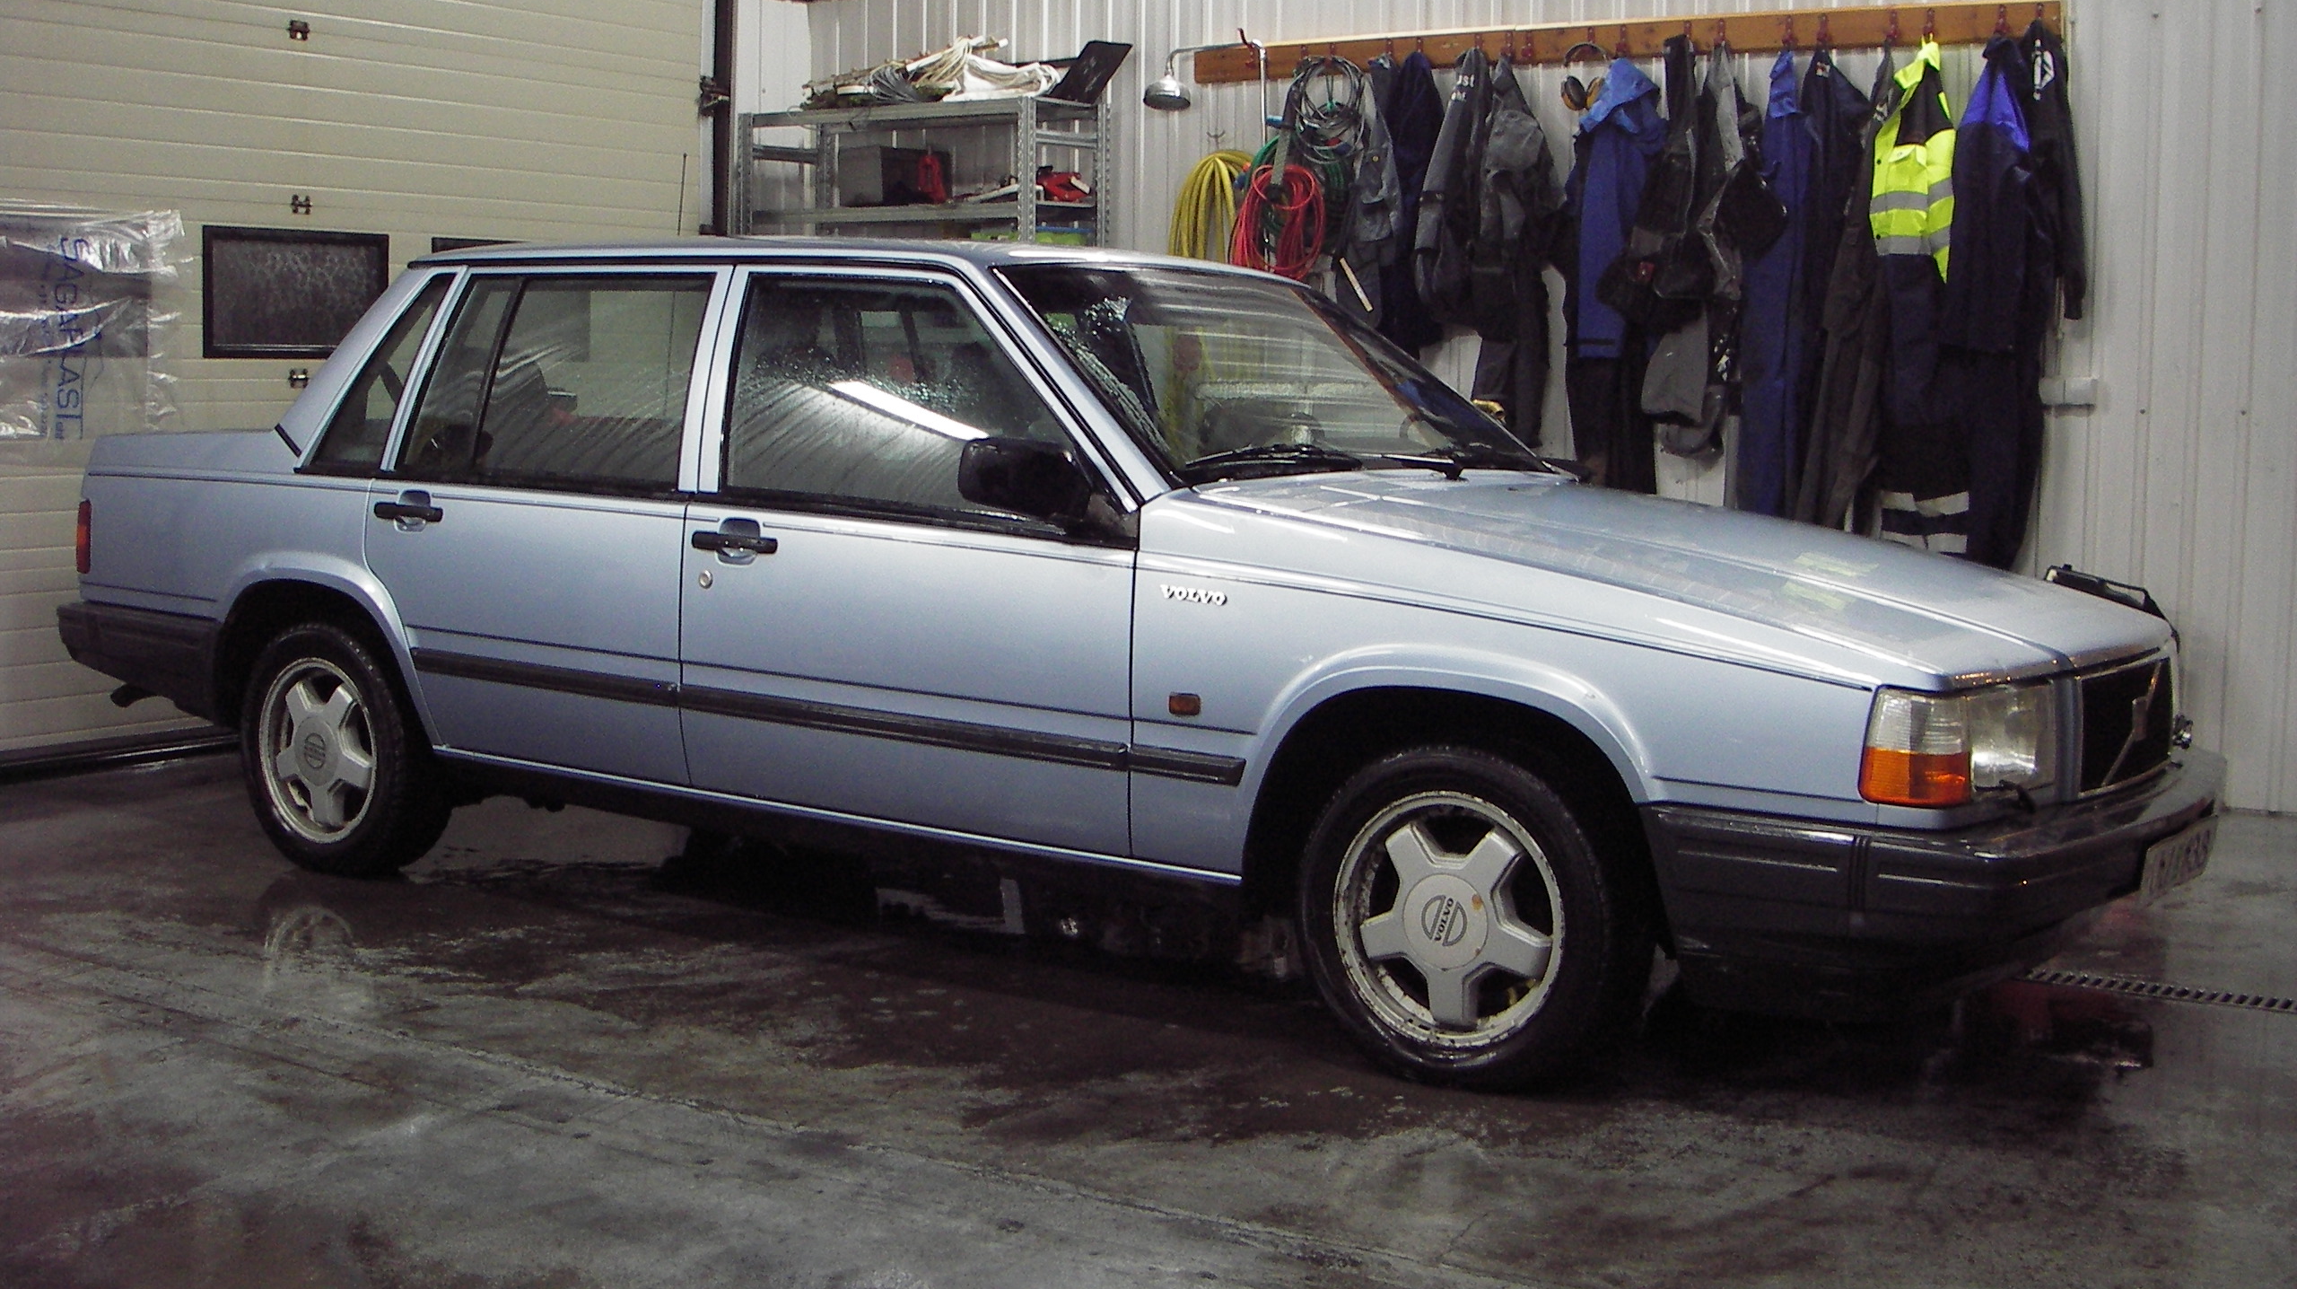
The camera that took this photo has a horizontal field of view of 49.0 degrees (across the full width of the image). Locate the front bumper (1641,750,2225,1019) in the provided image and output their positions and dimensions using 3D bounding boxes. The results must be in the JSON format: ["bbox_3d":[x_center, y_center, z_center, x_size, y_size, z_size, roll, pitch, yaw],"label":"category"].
[{"bbox_3d":[1.443,0.315,4.259,0.570,0.310,1.740,5,9,34],"label":"front bumper"}]

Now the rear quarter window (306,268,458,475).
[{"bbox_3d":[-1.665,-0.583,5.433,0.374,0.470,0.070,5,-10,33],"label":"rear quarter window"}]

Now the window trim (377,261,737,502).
[{"bbox_3d":[-1.183,-0.533,5.051,0.900,0.460,0.120,5,-2,33],"label":"window trim"}]

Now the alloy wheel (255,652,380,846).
[{"bbox_3d":[-1.772,0.221,5.566,0.410,0.410,0.160,5,9,34],"label":"alloy wheel"}]

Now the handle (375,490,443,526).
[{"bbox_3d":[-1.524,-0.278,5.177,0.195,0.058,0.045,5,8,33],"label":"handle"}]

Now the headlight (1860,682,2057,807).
[{"bbox_3d":[1.176,0.121,3.651,0.170,0.175,0.440,5,9,34],"label":"headlight"}]

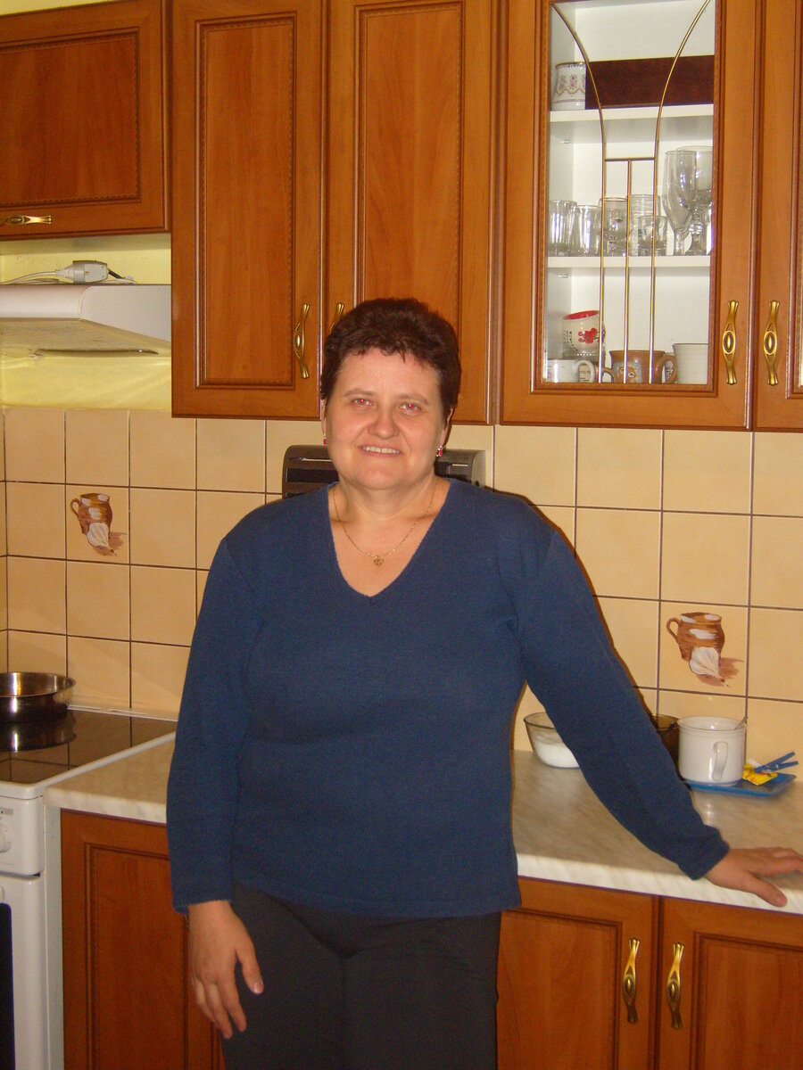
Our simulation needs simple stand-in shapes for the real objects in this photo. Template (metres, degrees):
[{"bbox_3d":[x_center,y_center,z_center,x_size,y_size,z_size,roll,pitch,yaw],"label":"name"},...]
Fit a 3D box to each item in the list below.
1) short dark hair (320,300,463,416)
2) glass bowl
[{"bbox_3d":[-0.014,-0.226,2.174,0.182,0.180,0.205,4,6,5],"label":"short dark hair"},{"bbox_3d":[0.282,0.353,2.772,0.147,0.078,0.147,0,6,0],"label":"glass bowl"}]

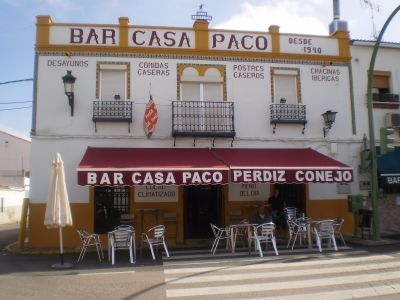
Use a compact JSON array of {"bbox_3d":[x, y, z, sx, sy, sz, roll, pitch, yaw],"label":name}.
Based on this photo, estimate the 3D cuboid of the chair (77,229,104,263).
[{"bbox_3d":[-2.634,2.300,10.050,0.560,0.770,0.540,0,-6,-9],"label":"chair"}]

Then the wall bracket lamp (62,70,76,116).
[{"bbox_3d":[-3.534,-1.562,11.426,0.400,1.172,0.700,0,-6,-9],"label":"wall bracket lamp"}]

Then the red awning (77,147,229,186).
[{"bbox_3d":[-1.149,0.362,10.151,3.265,1.033,2.208,0,-6,-9],"label":"red awning"}]

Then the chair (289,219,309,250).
[{"bbox_3d":[2.539,2.171,10.721,0.560,0.755,0.550,-1,-6,-3],"label":"chair"}]

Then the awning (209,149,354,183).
[{"bbox_3d":[2.112,0.386,11.248,3.100,1.121,2.500,0,-6,-9],"label":"awning"}]

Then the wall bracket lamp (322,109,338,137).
[{"bbox_3d":[3.914,-0.795,12.632,0.460,0.757,0.610,0,-6,-9],"label":"wall bracket lamp"}]

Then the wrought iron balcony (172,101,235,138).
[{"bbox_3d":[0.095,-0.811,11.354,1.649,0.922,0.480,0,-6,-9],"label":"wrought iron balcony"}]

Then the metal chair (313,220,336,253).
[{"bbox_3d":[3.117,2.137,10.478,0.550,0.755,0.560,1,-6,-17],"label":"metal chair"}]

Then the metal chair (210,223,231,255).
[{"bbox_3d":[0.540,2.208,10.413,0.560,0.755,0.550,0,-6,-7],"label":"metal chair"}]

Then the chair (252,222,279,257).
[{"bbox_3d":[1.560,2.133,9.950,0.540,0.770,0.560,2,-6,-25],"label":"chair"}]

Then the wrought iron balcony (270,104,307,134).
[{"bbox_3d":[2.513,-0.868,11.835,0.933,0.808,0.300,0,-6,-9],"label":"wrought iron balcony"}]

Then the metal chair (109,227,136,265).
[{"bbox_3d":[-1.753,2.144,9.360,0.550,0.755,0.560,0,-6,-14],"label":"metal chair"}]

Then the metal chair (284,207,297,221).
[{"bbox_3d":[2.571,1.944,11.500,0.540,0.770,0.560,4,-7,-37],"label":"metal chair"}]

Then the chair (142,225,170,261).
[{"bbox_3d":[-1.070,2.206,10.000,0.540,0.770,0.560,5,-8,-42],"label":"chair"}]

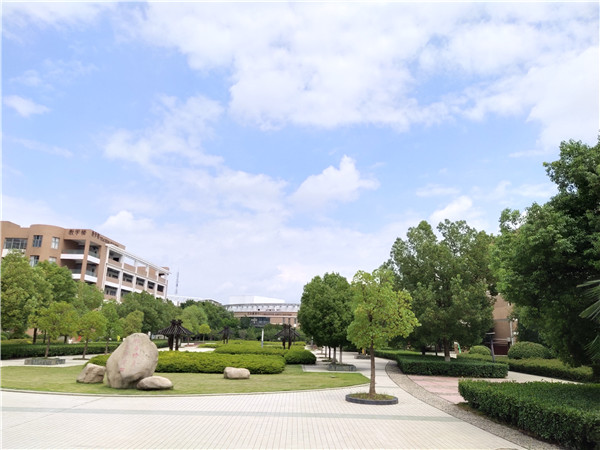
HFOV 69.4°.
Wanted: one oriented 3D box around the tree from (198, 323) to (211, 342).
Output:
[{"bbox_3d":[-18.683,21.520,85.211,2.356,3.995,2.356,1,-15,0],"label":"tree"}]

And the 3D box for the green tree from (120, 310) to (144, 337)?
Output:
[{"bbox_3d":[-16.486,10.432,42.645,2.356,3.955,2.356,1,-15,0],"label":"green tree"}]

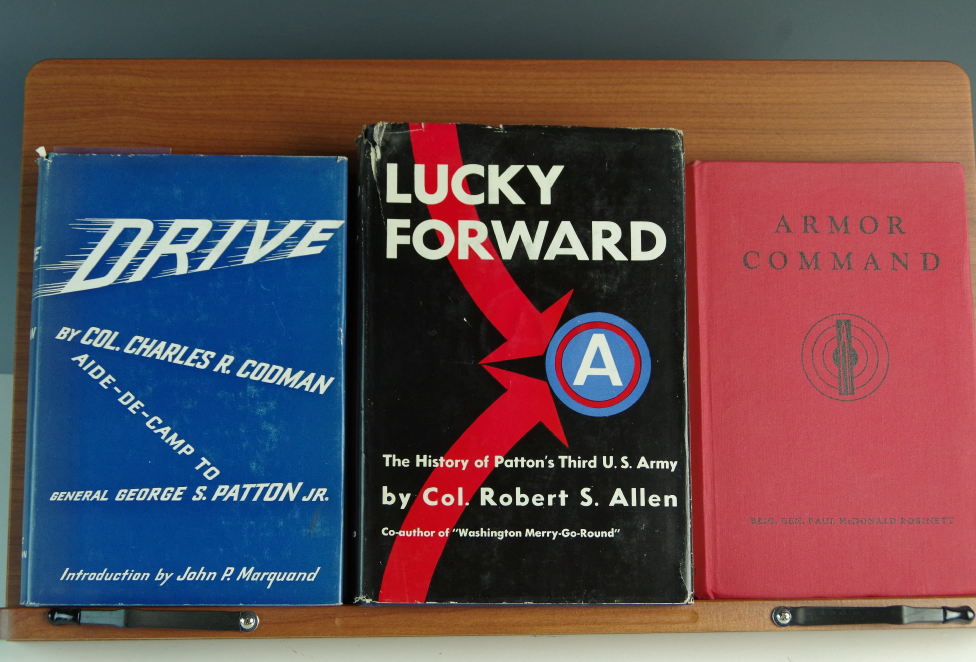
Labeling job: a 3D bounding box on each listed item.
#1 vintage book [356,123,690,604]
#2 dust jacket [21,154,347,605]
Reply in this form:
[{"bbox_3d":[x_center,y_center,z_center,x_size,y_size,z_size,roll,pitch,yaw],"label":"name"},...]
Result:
[{"bbox_3d":[0.014,0.015,0.707,0.153,0.221,0.037,0,-8,-3],"label":"vintage book"},{"bbox_3d":[-0.142,0.023,0.713,0.149,0.211,0.030,0,-7,-2],"label":"dust jacket"}]

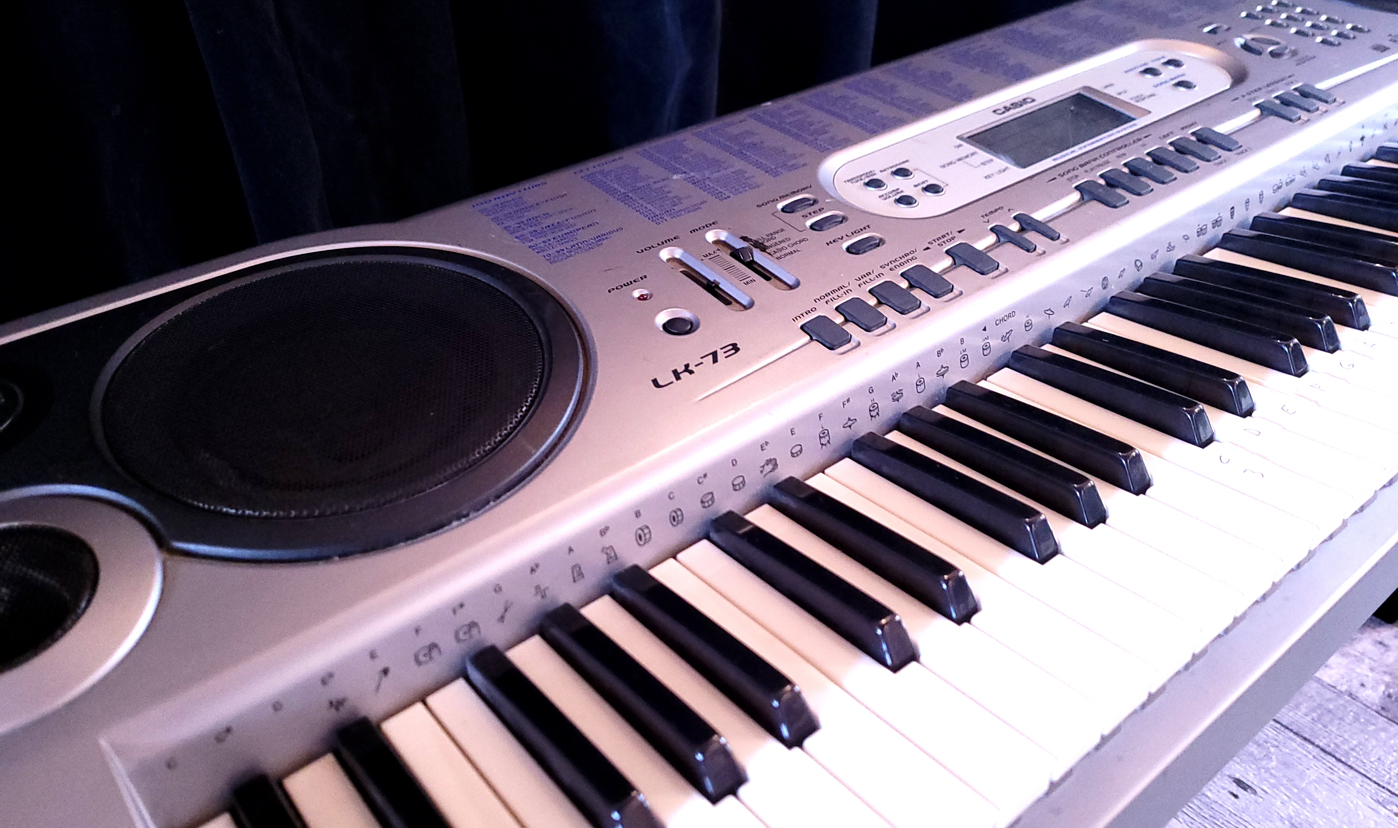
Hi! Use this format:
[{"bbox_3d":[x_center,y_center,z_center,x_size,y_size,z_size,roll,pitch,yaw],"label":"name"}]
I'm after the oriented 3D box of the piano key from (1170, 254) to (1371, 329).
[{"bbox_3d":[0.261,-0.058,0.479,0.011,0.013,0.088,-26,37,-29],"label":"piano key"}]

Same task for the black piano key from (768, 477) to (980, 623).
[{"bbox_3d":[0.057,0.042,0.352,0.011,0.012,0.087,-26,38,-29],"label":"black piano key"}]

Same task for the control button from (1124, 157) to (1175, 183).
[{"bbox_3d":[0.228,-0.121,0.531,0.011,0.004,0.025,-26,47,-30],"label":"control button"}]

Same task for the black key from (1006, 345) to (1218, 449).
[{"bbox_3d":[0.163,-0.011,0.419,0.010,0.013,0.088,-26,38,-30],"label":"black key"}]

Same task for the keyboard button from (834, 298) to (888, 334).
[{"bbox_3d":[0.066,-0.038,0.425,0.014,0.005,0.021,-26,49,-29],"label":"keyboard button"}]

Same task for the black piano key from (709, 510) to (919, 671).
[{"bbox_3d":[0.034,0.053,0.337,0.010,0.013,0.088,-26,38,-30],"label":"black piano key"}]

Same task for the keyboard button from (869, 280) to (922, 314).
[{"bbox_3d":[0.082,-0.047,0.435,0.011,0.004,0.020,-26,47,-30],"label":"keyboard button"}]

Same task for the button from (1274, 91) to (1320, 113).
[{"bbox_3d":[0.340,-0.178,0.598,0.013,0.004,0.020,-26,48,-29],"label":"button"}]

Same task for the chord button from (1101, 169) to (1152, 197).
[{"bbox_3d":[0.212,-0.113,0.521,0.011,0.004,0.025,-26,47,-30],"label":"chord button"}]

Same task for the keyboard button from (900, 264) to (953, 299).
[{"bbox_3d":[0.097,-0.054,0.445,0.014,0.005,0.021,-26,49,-29],"label":"keyboard button"}]

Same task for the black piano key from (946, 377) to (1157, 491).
[{"bbox_3d":[0.130,0.006,0.397,0.011,0.013,0.088,-26,37,-29],"label":"black piano key"}]

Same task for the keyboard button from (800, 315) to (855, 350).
[{"bbox_3d":[0.050,-0.033,0.411,0.013,0.004,0.018,-26,48,-29],"label":"keyboard button"}]

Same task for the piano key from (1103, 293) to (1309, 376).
[{"bbox_3d":[0.218,-0.037,0.453,0.011,0.013,0.088,-26,37,-29],"label":"piano key"}]

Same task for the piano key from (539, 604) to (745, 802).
[{"bbox_3d":[-0.019,0.079,0.303,0.011,0.013,0.088,-26,37,-29],"label":"piano key"}]

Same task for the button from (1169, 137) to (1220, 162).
[{"bbox_3d":[0.258,-0.138,0.546,0.013,0.004,0.020,-26,48,-29],"label":"button"}]

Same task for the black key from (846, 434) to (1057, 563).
[{"bbox_3d":[0.089,0.026,0.372,0.010,0.013,0.088,-26,38,-30],"label":"black key"}]

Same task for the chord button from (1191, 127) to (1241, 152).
[{"bbox_3d":[0.277,-0.145,0.562,0.011,0.004,0.024,-26,47,-30],"label":"chord button"}]

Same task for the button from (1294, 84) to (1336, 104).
[{"bbox_3d":[0.359,-0.185,0.613,0.014,0.005,0.021,-26,49,-29],"label":"button"}]

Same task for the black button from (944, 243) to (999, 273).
[{"bbox_3d":[0.121,-0.067,0.461,0.011,0.004,0.022,-26,47,-30],"label":"black button"}]

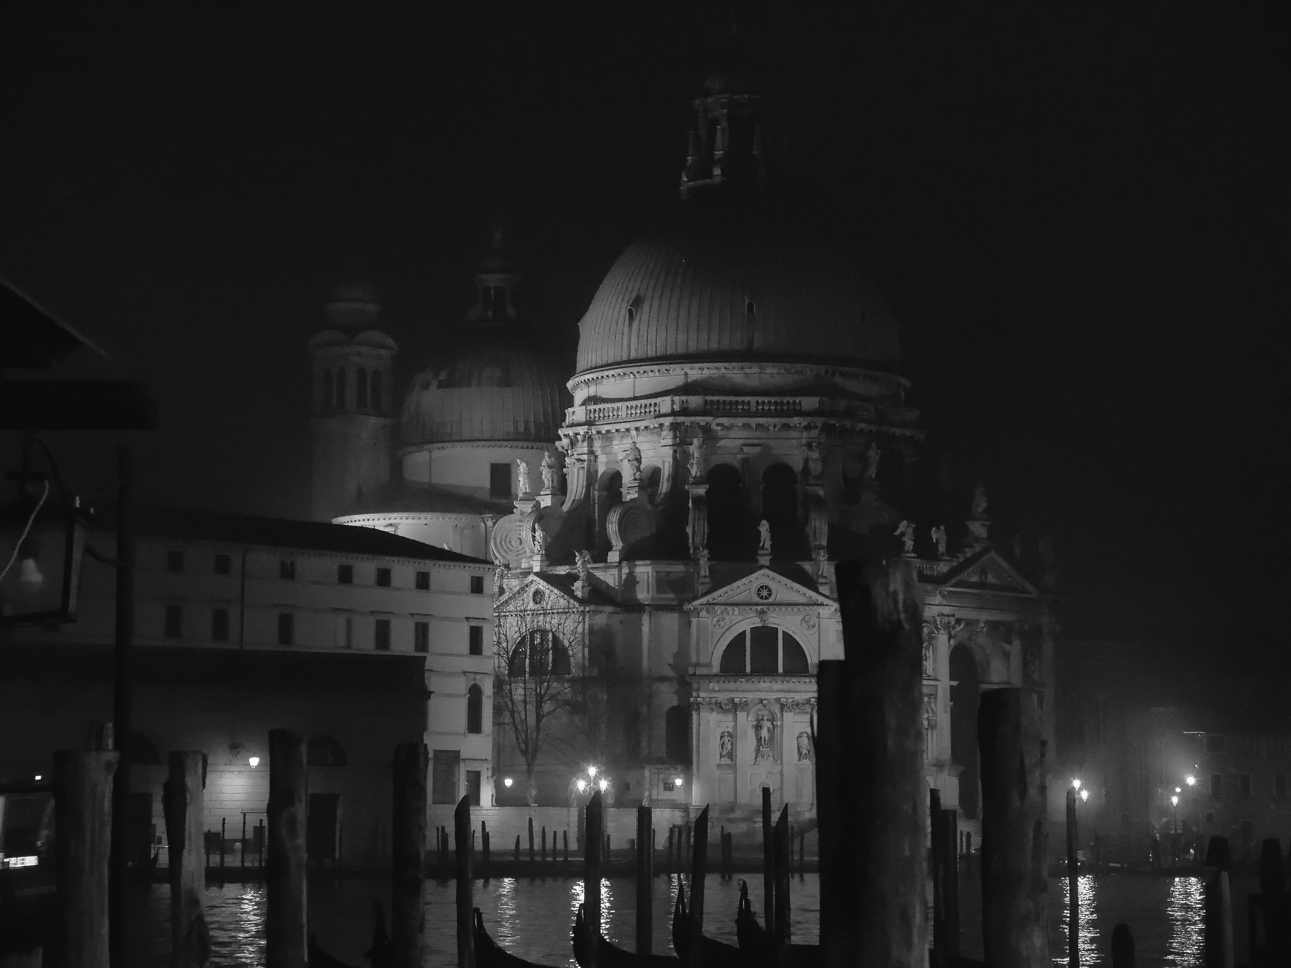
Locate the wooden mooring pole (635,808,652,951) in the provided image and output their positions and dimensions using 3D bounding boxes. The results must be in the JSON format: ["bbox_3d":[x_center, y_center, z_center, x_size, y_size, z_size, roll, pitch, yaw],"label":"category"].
[{"bbox_3d":[-0.023,6.352,51.622,0.230,2.994,0.230,0,-6,0],"label":"wooden mooring pole"}]

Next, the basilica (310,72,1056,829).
[{"bbox_3d":[1.270,-2.625,283.436,72.000,64.500,47.000,-5,-8,42],"label":"basilica"}]

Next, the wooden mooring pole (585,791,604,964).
[{"bbox_3d":[-0.739,6.048,49.643,0.235,3.197,0.235,0,-6,0],"label":"wooden mooring pole"}]

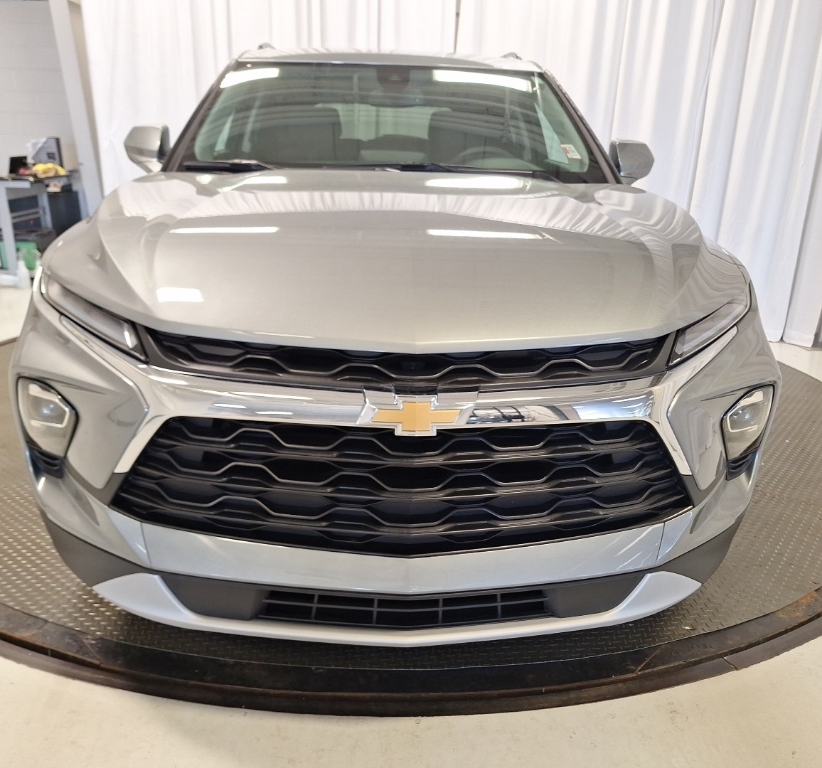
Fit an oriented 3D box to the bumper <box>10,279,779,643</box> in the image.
[{"bbox_3d":[-0.009,0.156,1.557,1.860,0.710,0.600,0,19,-3],"label":"bumper"}]

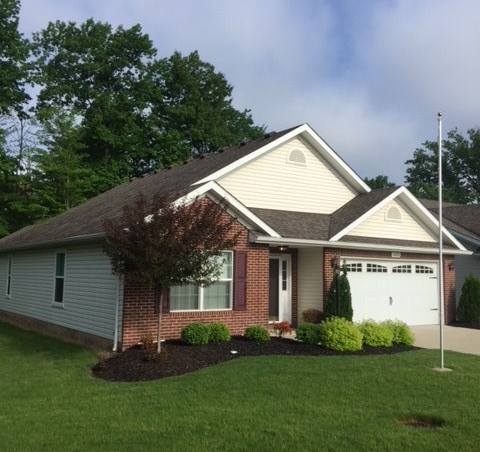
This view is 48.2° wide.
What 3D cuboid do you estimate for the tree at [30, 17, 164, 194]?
[{"bbox_3d":[-10.529,-5.065,38.625,9.307,20.591,9.500,1,-5,0],"label":"tree"}]

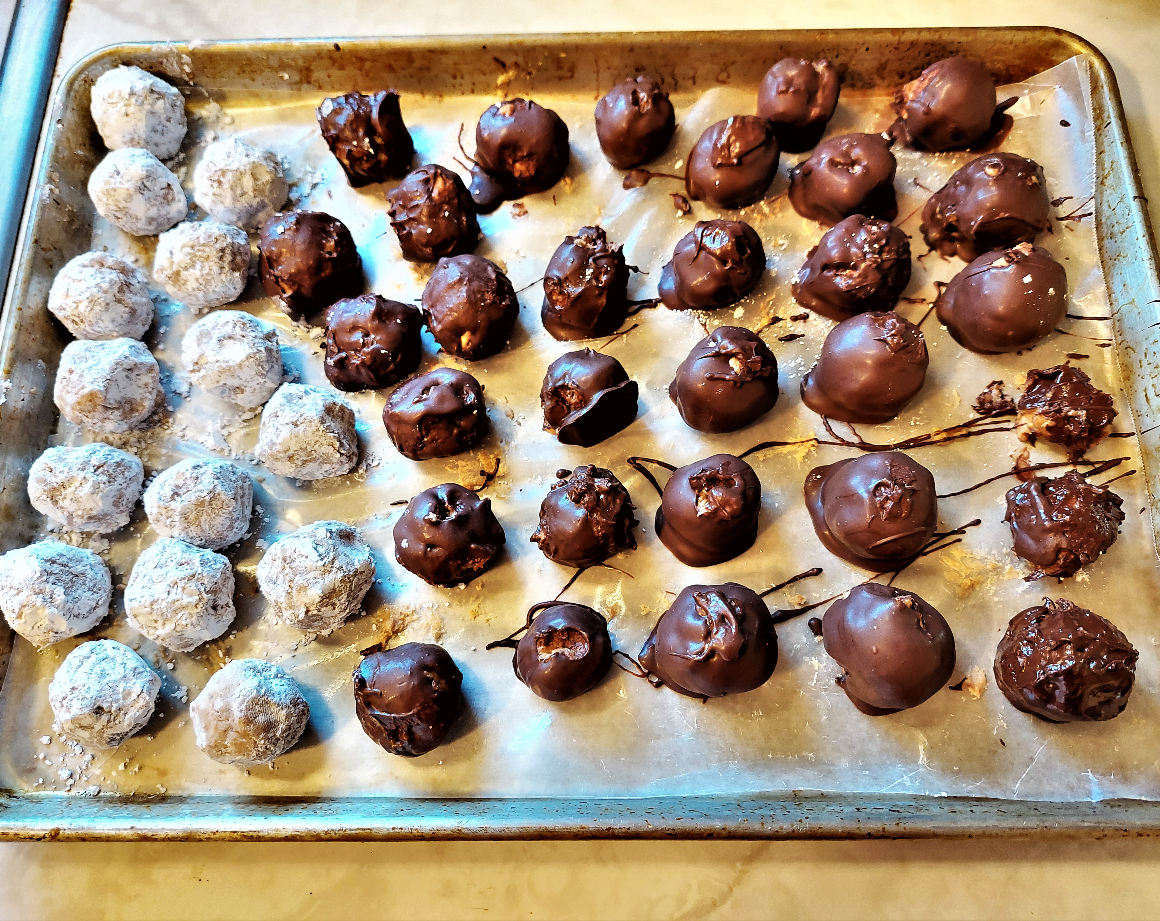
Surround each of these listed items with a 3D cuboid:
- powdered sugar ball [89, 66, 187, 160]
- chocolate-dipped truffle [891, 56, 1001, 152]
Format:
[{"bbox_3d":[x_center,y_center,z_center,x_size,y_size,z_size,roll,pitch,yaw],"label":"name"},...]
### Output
[{"bbox_3d":[-0.190,-0.149,0.366,0.038,0.036,0.038,0,72,1],"label":"powdered sugar ball"},{"bbox_3d":[0.157,-0.153,0.366,0.044,0.036,0.039,-1,72,1],"label":"chocolate-dipped truffle"}]

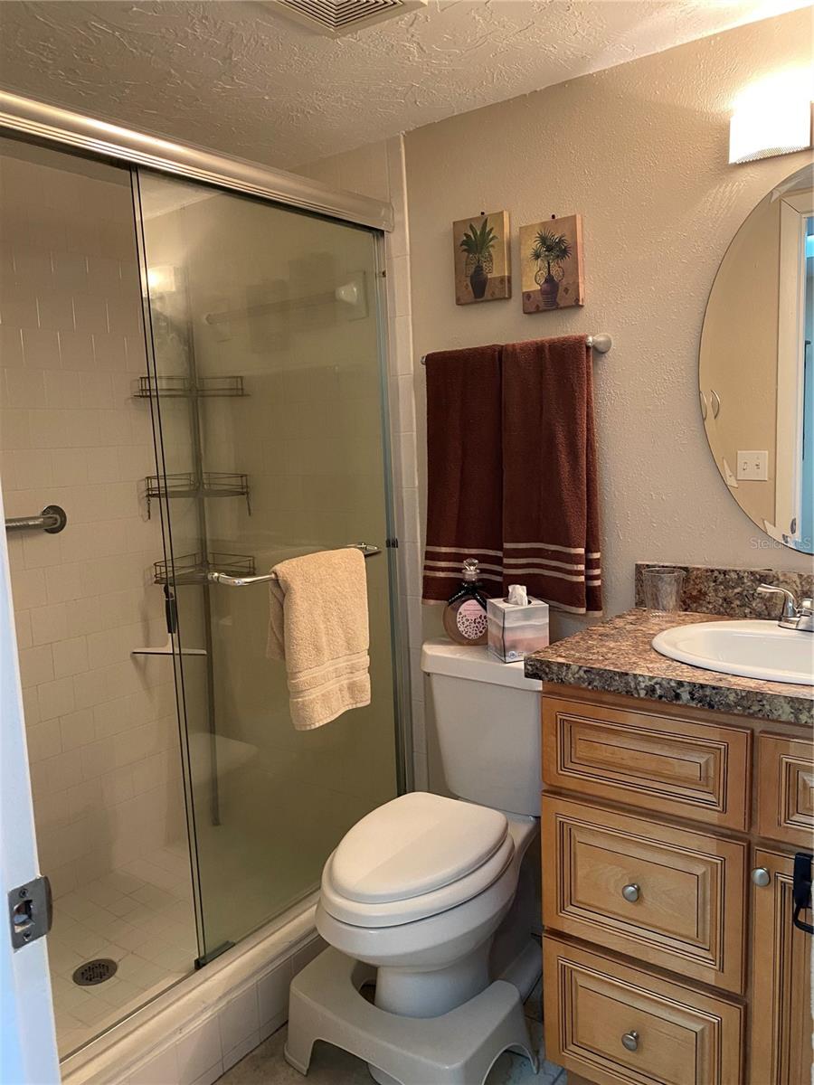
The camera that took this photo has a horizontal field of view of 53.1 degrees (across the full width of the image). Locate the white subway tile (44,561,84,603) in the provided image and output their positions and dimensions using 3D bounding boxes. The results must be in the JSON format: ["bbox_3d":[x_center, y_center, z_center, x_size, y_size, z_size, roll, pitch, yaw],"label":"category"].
[{"bbox_3d":[-0.977,0.112,2.316,0.009,0.109,0.108,3,9,37],"label":"white subway tile"}]

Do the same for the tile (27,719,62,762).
[{"bbox_3d":[-1.030,0.563,2.304,0.009,0.108,0.108,3,9,37],"label":"tile"}]

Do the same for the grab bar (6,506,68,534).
[{"bbox_3d":[-1.098,-0.032,2.072,0.076,0.080,0.550,3,9,37],"label":"grab bar"}]

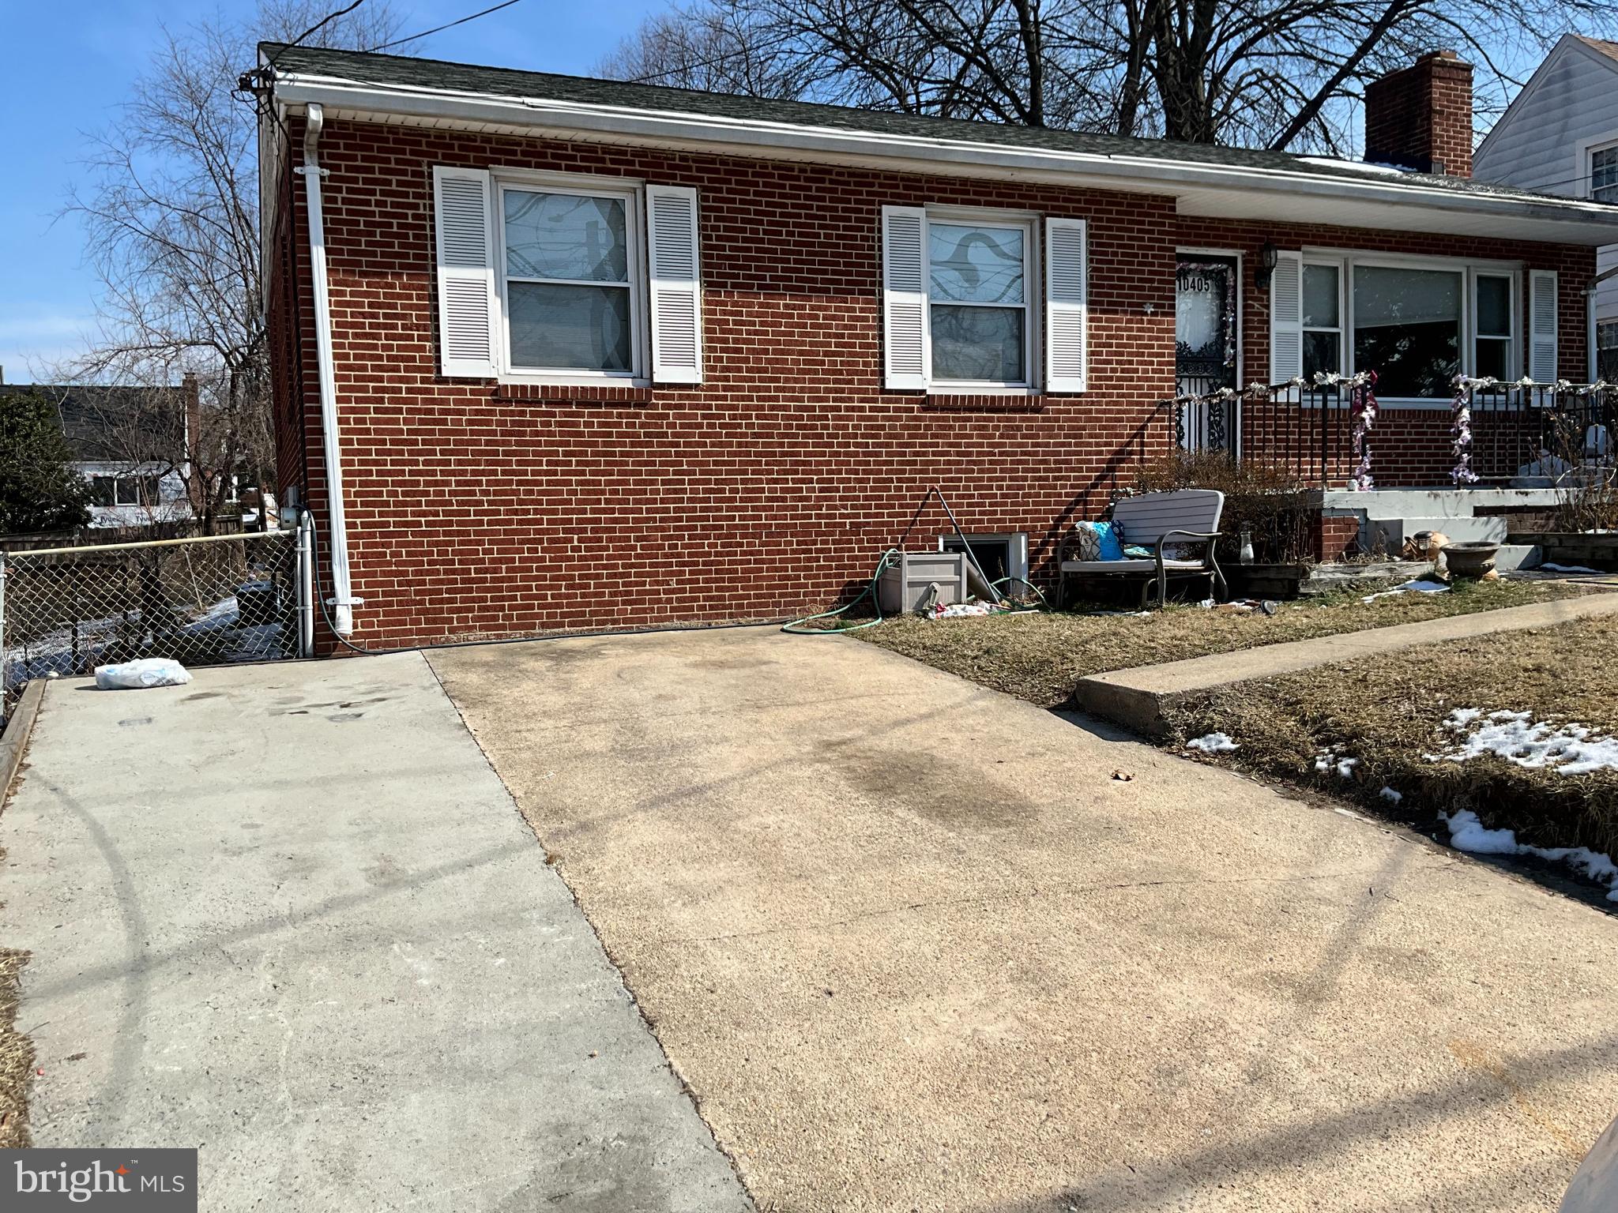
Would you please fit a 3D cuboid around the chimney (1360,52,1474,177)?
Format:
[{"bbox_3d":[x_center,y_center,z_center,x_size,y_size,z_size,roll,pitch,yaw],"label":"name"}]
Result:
[{"bbox_3d":[7.170,-5.687,15.953,0.660,1.450,1.000,-3,4,-23],"label":"chimney"}]

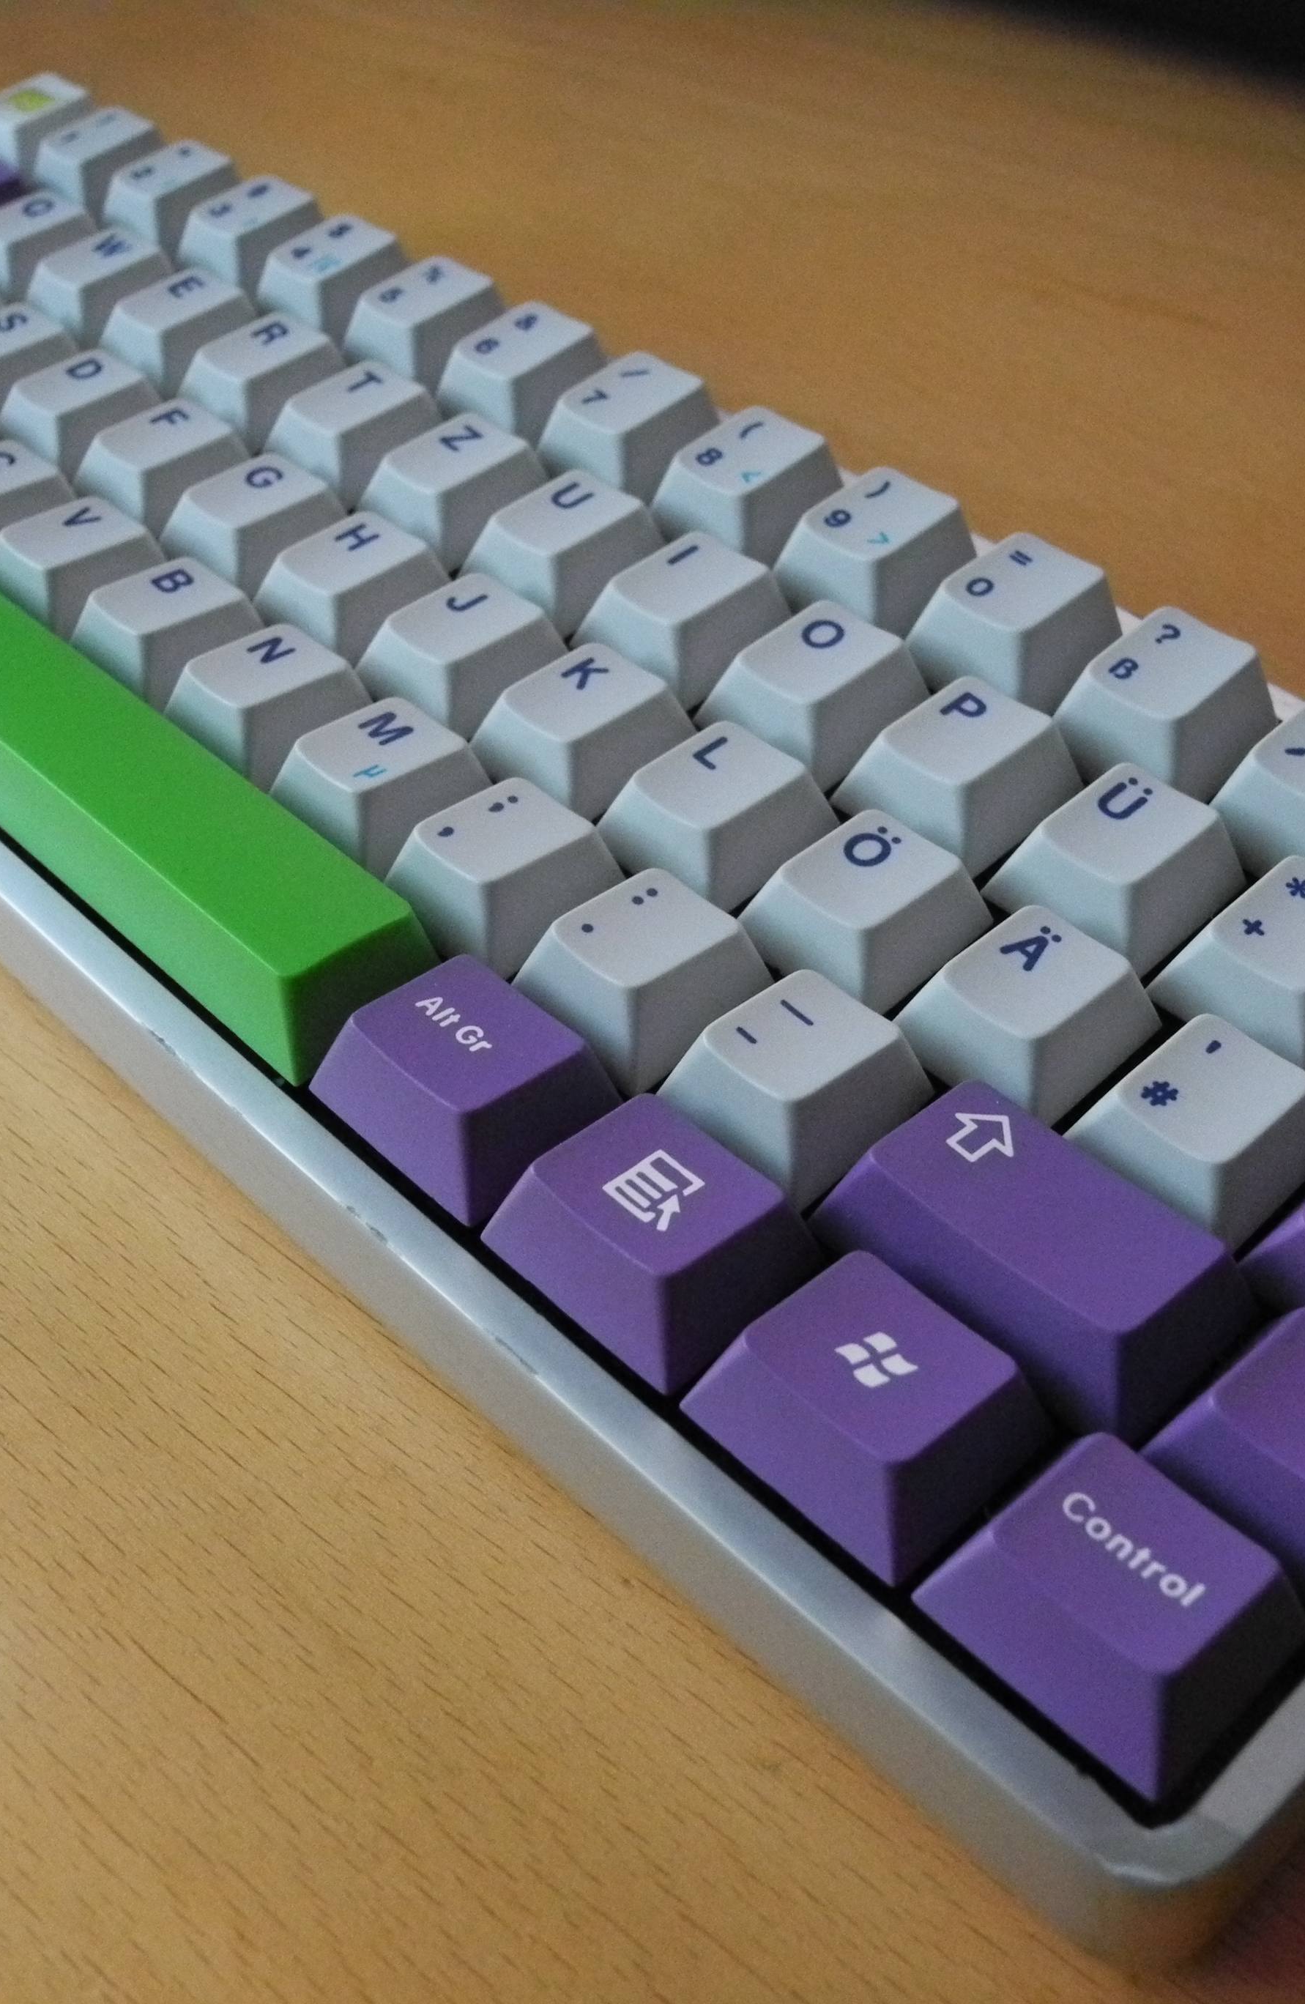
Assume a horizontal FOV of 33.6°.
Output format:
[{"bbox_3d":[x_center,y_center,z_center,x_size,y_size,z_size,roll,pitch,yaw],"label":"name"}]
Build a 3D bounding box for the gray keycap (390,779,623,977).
[{"bbox_3d":[-0.015,-0.013,0.204,0.018,0.009,0.018,-38,54,-24],"label":"gray keycap"}]

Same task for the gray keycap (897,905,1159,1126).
[{"bbox_3d":[0.032,0.000,0.187,0.018,0.007,0.018,-38,54,-24],"label":"gray keycap"}]

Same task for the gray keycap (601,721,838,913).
[{"bbox_3d":[0.006,-0.019,0.207,0.018,0.008,0.018,-38,54,-24],"label":"gray keycap"}]

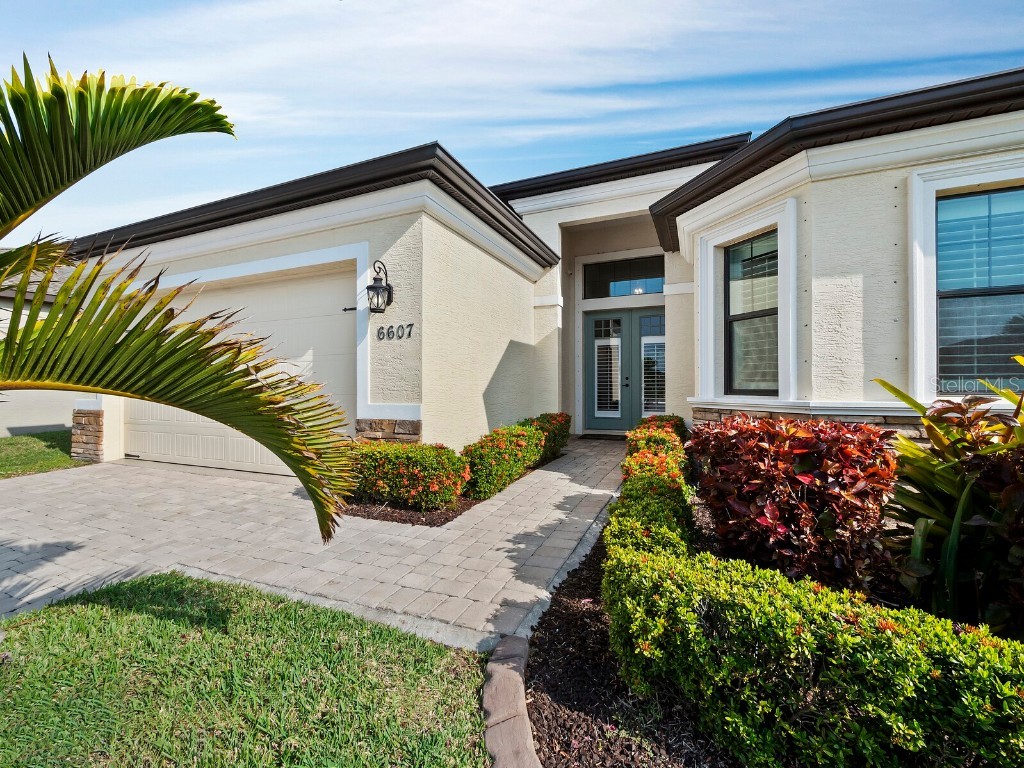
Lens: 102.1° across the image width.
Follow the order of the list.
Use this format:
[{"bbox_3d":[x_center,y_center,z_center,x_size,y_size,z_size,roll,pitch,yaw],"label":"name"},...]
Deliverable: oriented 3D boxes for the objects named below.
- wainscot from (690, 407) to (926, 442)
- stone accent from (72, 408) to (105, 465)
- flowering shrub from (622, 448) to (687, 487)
[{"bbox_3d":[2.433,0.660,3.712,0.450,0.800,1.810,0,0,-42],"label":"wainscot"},{"bbox_3d":[-6.529,0.810,6.460,0.930,0.810,0.220,0,0,23],"label":"stone accent"},{"bbox_3d":[1.372,0.870,3.981,0.600,0.500,0.750,0,0,23],"label":"flowering shrub"}]

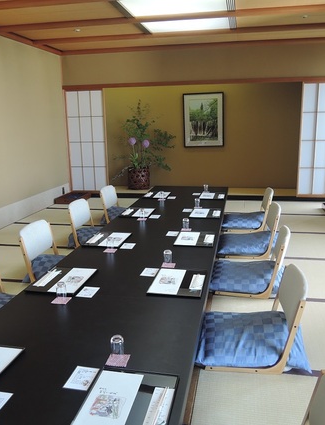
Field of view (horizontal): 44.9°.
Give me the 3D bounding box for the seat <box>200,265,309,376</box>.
[{"bbox_3d":[0.512,0.557,2.300,0.599,0.560,0.459,2,14,11],"label":"seat"}]

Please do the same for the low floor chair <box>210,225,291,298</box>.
[{"bbox_3d":[0.693,0.348,3.173,0.590,0.500,0.490,1,14,11],"label":"low floor chair"}]

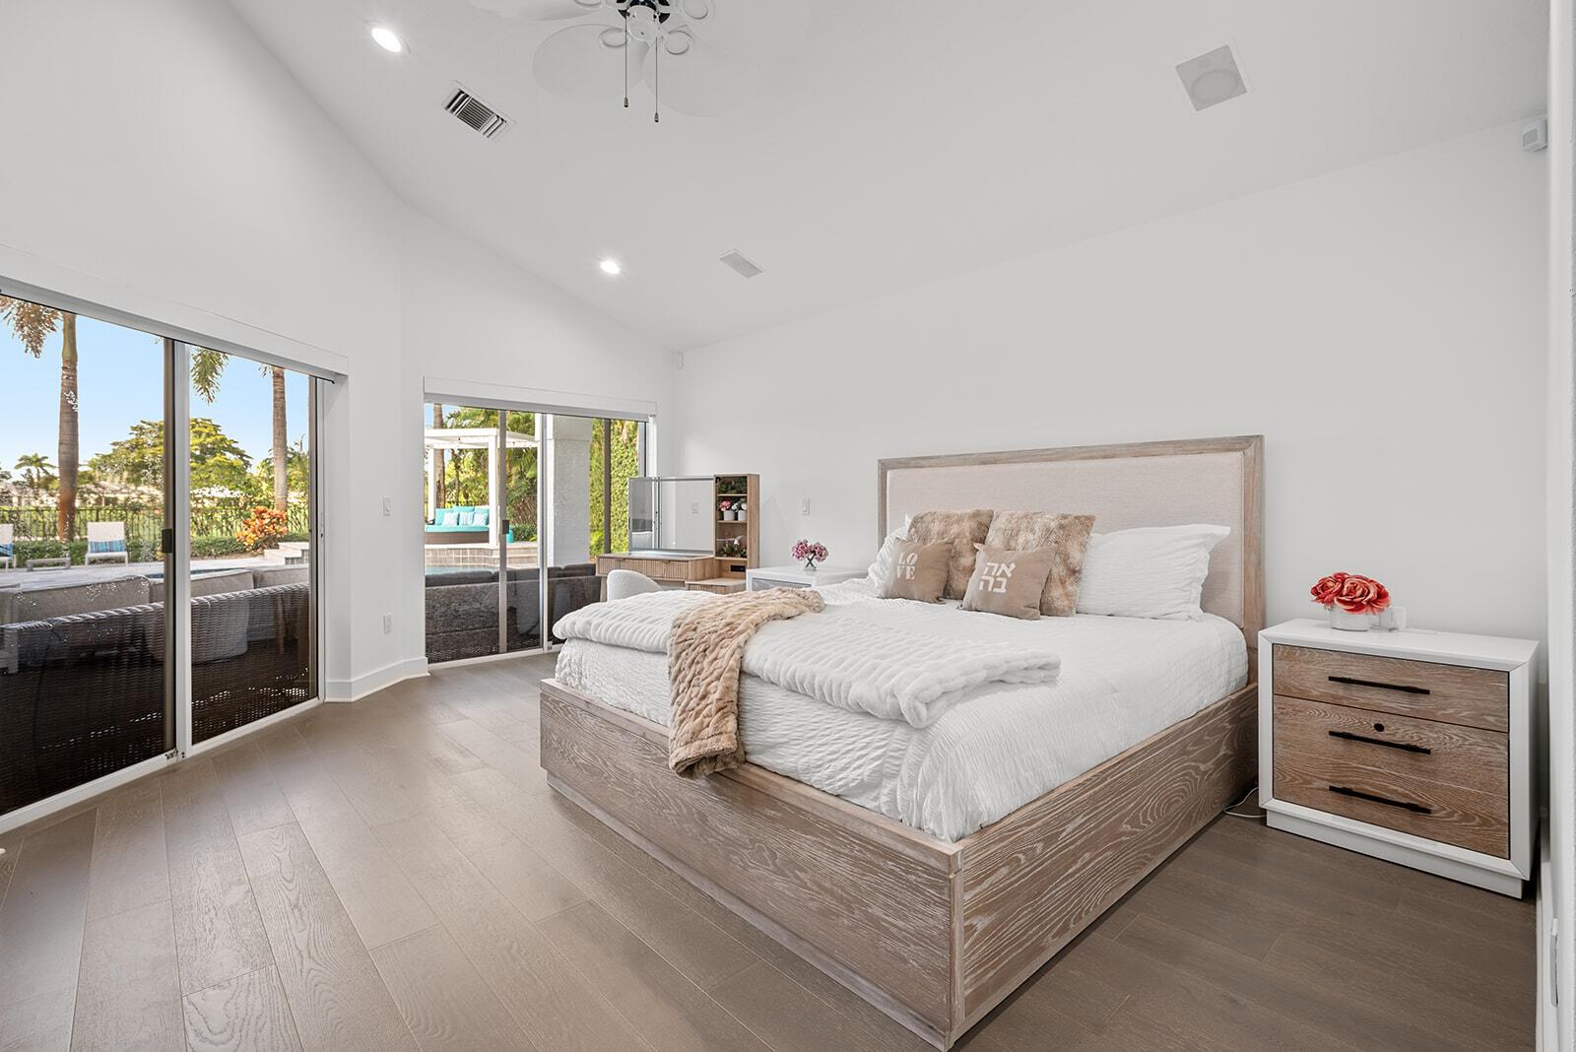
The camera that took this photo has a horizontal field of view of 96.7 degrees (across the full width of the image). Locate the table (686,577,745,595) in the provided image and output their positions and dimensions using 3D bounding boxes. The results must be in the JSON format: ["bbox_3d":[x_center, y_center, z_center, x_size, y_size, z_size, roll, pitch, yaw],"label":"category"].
[{"bbox_3d":[-0.484,0.722,5.265,0.390,0.610,0.430,1,1,31],"label":"table"}]

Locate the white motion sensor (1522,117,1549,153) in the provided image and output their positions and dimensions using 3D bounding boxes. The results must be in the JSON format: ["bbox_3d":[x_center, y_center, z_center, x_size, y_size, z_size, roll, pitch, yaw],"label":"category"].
[{"bbox_3d":[2.536,-1.327,2.380,0.042,0.085,0.055,0,1,-10],"label":"white motion sensor"}]

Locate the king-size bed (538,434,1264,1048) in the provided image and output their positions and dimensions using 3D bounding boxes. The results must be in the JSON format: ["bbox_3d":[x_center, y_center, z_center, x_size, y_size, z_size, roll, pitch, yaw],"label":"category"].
[{"bbox_3d":[0.477,0.357,2.959,2.247,1.471,2.059,-1,1,-42],"label":"king-size bed"}]

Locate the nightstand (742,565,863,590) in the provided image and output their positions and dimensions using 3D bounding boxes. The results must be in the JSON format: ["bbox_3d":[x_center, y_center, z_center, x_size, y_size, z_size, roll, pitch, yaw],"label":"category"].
[{"bbox_3d":[0.130,0.698,4.653,0.500,0.730,0.673,-1,1,-42],"label":"nightstand"}]

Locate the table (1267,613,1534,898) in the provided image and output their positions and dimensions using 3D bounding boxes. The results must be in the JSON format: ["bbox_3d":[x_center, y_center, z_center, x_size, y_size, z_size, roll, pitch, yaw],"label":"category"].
[{"bbox_3d":[2.123,0.744,2.458,0.505,0.714,0.673,-1,1,-42],"label":"table"}]

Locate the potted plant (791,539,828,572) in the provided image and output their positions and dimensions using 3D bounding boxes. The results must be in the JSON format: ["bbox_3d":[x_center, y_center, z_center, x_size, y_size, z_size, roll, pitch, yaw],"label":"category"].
[{"bbox_3d":[0.148,0.205,4.800,0.180,0.218,0.220,-1,1,-42],"label":"potted plant"}]

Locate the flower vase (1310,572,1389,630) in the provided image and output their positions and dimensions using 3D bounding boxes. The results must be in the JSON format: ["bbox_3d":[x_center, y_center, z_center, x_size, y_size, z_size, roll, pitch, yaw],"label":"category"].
[{"bbox_3d":[2.123,0.280,2.643,0.220,0.208,0.235,-1,1,-42],"label":"flower vase"}]

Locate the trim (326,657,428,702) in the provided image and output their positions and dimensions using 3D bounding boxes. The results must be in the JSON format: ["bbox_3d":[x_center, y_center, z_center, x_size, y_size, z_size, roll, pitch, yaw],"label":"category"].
[{"bbox_3d":[-2.675,1.004,4.621,0.250,0.127,0.730,0,1,0],"label":"trim"}]

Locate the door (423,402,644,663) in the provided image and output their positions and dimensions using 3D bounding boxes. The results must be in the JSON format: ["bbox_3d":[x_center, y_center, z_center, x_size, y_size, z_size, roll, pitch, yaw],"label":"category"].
[{"bbox_3d":[-2.010,0.039,5.819,1.940,2.030,0.120,-1,1,-42],"label":"door"}]

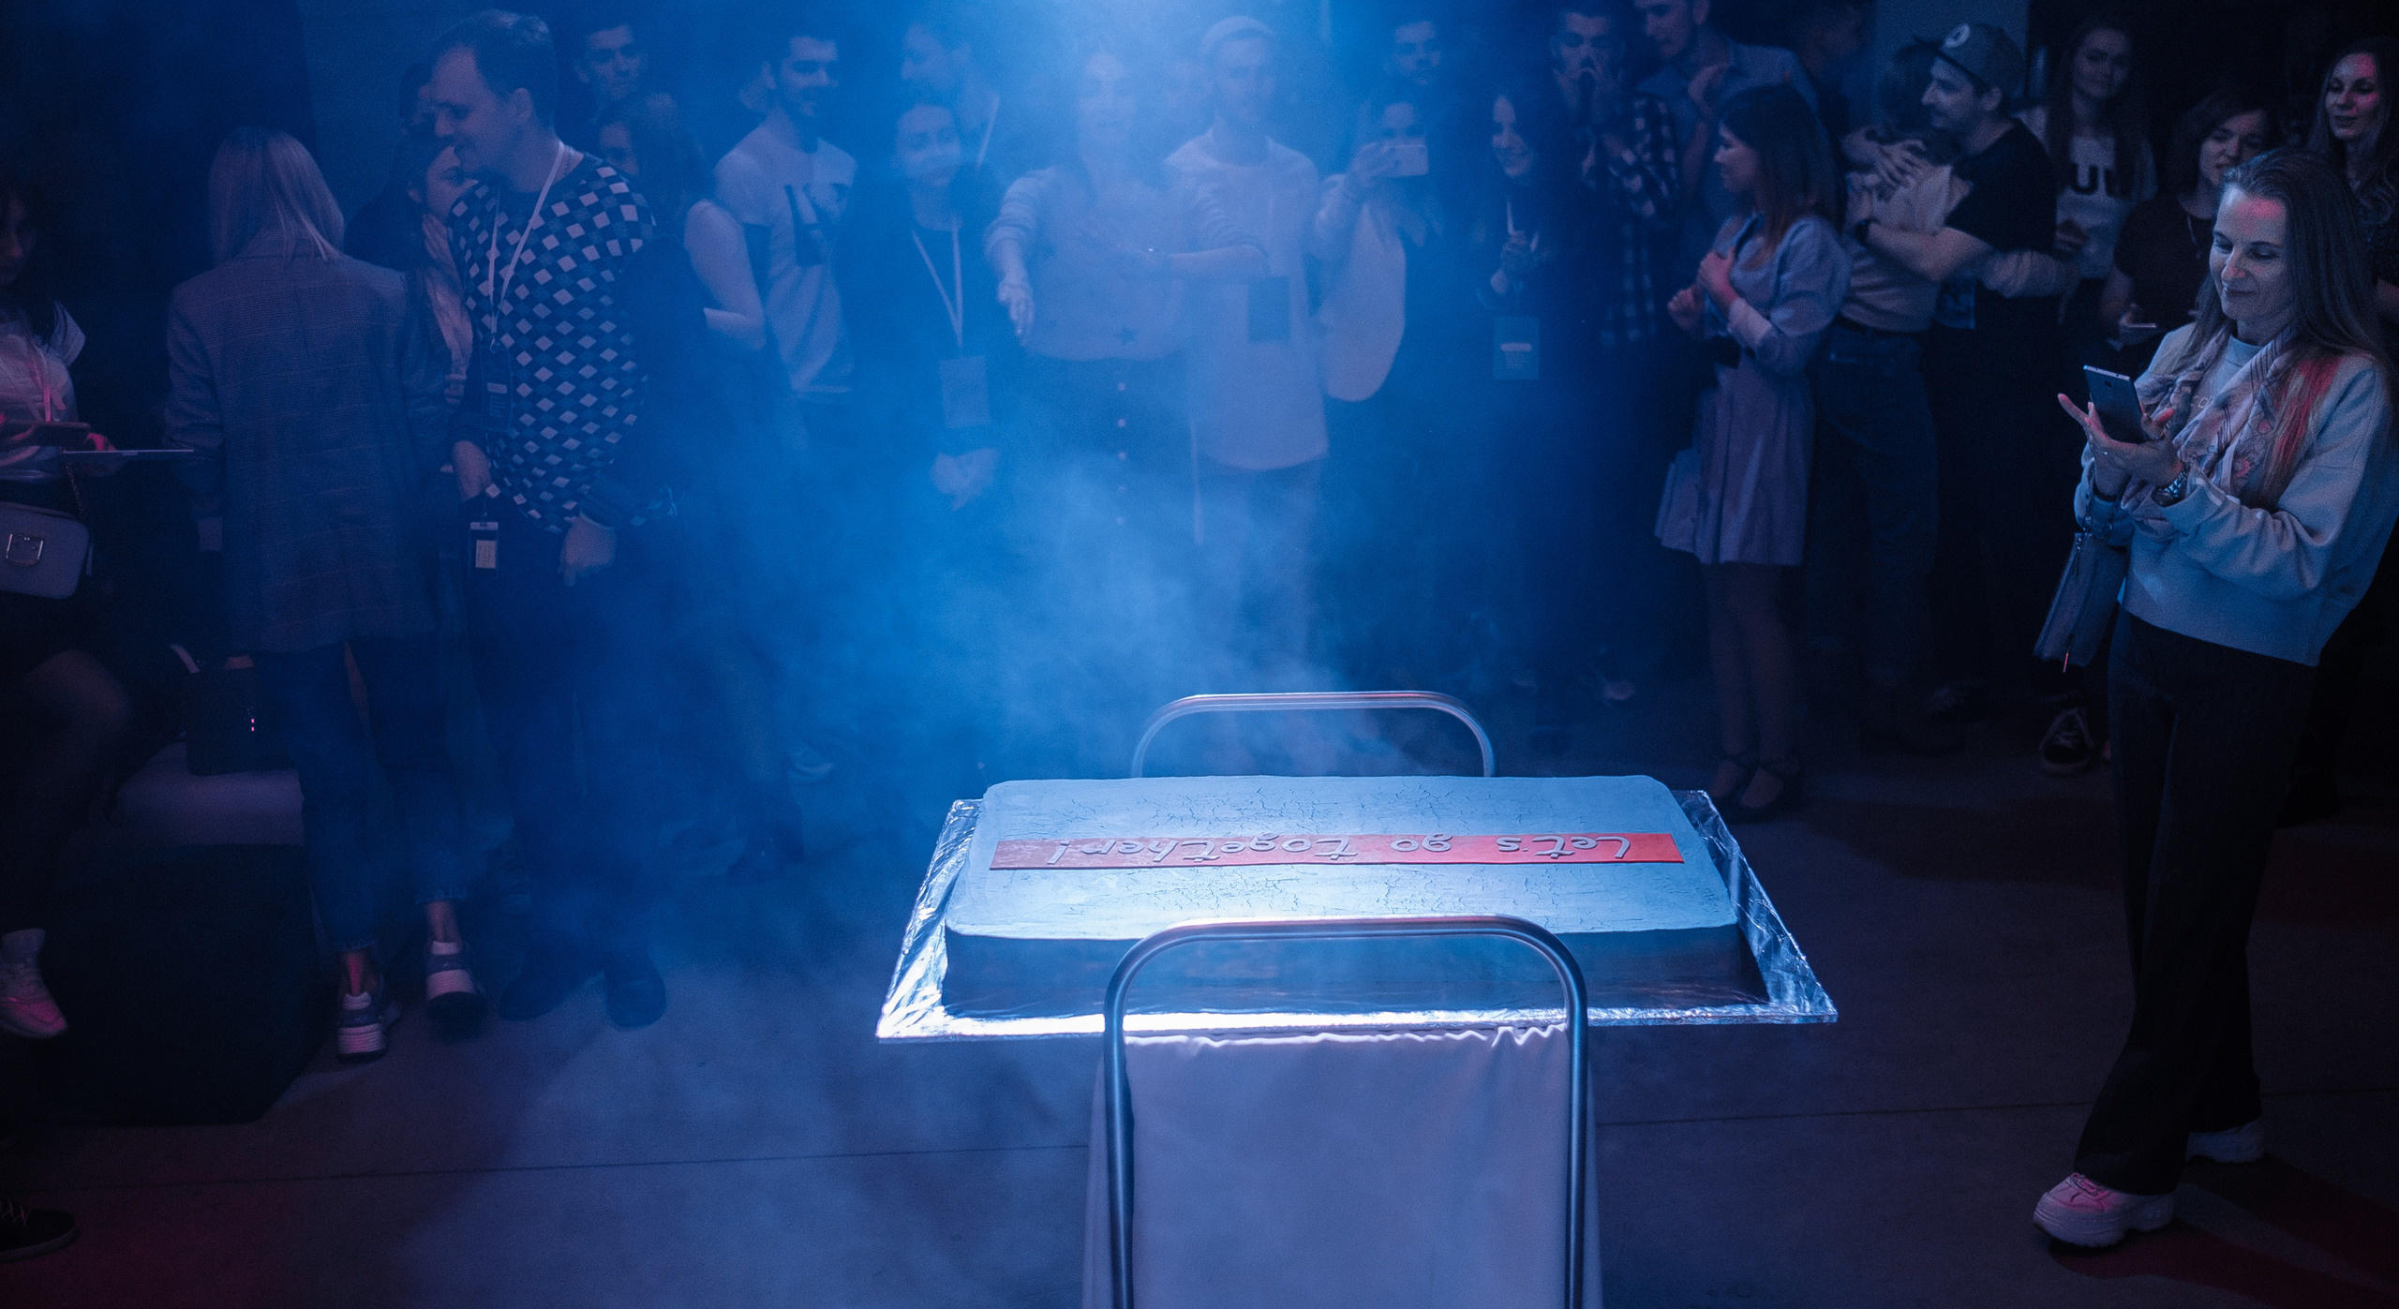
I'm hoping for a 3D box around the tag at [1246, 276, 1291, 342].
[{"bbox_3d":[0.162,-0.803,5.450,0.103,0.150,0.010,-1,16,3],"label":"tag"}]

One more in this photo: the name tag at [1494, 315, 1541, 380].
[{"bbox_3d":[0.763,-0.731,5.600,0.108,0.152,0.010,0,16,6],"label":"name tag"}]

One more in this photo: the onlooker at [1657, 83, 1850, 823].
[{"bbox_3d":[1.256,-0.439,5.320,0.430,1.660,0.450,-10,18,-27],"label":"onlooker"}]

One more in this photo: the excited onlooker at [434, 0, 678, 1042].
[{"bbox_3d":[-1.198,-0.213,4.356,0.520,1.870,0.370,6,18,25],"label":"excited onlooker"}]

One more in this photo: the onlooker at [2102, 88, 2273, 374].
[{"bbox_3d":[2.339,-0.532,5.622,0.470,1.620,0.380,4,17,19],"label":"onlooker"}]

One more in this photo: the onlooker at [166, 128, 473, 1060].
[{"bbox_3d":[-1.632,-0.106,4.344,0.480,1.690,0.400,-9,18,-26],"label":"onlooker"}]

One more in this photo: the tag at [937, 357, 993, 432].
[{"bbox_3d":[-0.535,-0.599,5.350,0.106,0.153,0.010,-3,16,-6],"label":"tag"}]

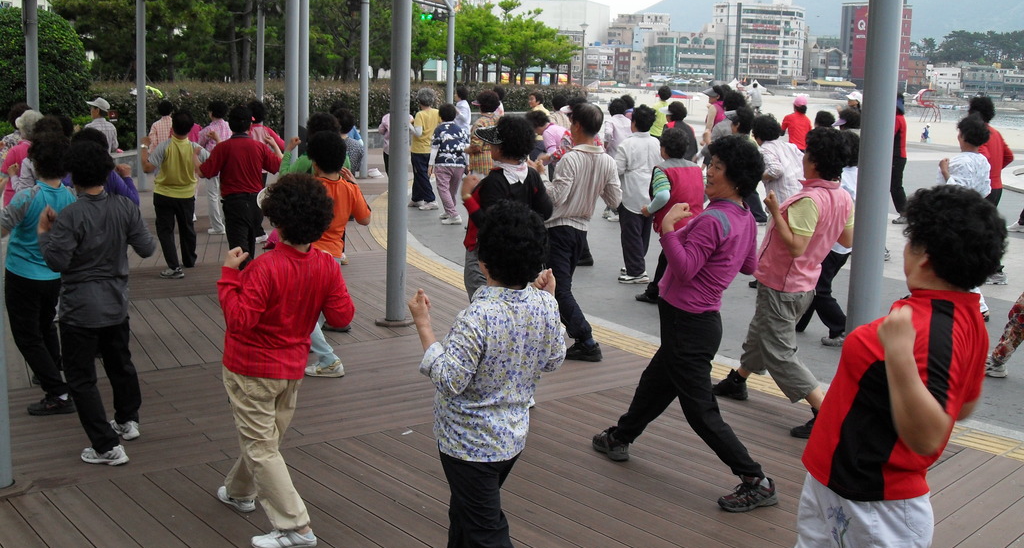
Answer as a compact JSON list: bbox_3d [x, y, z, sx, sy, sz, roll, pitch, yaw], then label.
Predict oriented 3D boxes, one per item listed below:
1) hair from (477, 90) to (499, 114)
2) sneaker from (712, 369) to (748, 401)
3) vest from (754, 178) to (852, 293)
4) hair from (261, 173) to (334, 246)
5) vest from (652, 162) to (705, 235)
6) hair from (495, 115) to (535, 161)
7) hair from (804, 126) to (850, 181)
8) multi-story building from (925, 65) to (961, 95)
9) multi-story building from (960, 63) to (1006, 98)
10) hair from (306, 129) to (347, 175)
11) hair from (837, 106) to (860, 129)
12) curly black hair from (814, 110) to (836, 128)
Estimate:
[{"bbox_3d":[-0.270,-1.971,13.600,0.250,0.250,0.240,8,11,34],"label":"hair"},{"bbox_3d":[1.279,0.666,6.956,0.250,0.140,0.100,5,10,22],"label":"sneaker"},{"bbox_3d":[1.476,-0.189,5.970,0.320,0.570,0.430,23,20,31],"label":"vest"},{"bbox_3d":[-0.836,-0.250,4.620,0.265,0.280,0.265,-3,11,-28],"label":"hair"},{"bbox_3d":[1.330,-0.601,9.426,0.380,0.600,0.270,-3,11,-26],"label":"vest"},{"bbox_3d":[0.015,-0.803,6.965,0.240,0.260,0.235,6,11,28],"label":"hair"},{"bbox_3d":[1.700,-0.649,6.376,0.250,0.280,0.250,7,12,31],"label":"hair"},{"bbox_3d":[142.546,-64.105,390.000,10.000,9.500,9.000,1,9,0],"label":"multi-story building"},{"bbox_3d":[157.869,-64.621,396.196,15.000,11.000,11.000,3,10,11],"label":"multi-story building"},{"bbox_3d":[-1.157,-0.758,7.383,0.240,0.260,0.240,-2,10,-20],"label":"hair"},{"bbox_3d":[2.946,-1.345,10.300,0.240,0.220,0.225,9,13,39],"label":"hair"},{"bbox_3d":[3.174,-1.551,11.998,0.220,0.220,0.200,8,11,33],"label":"curly black hair"}]

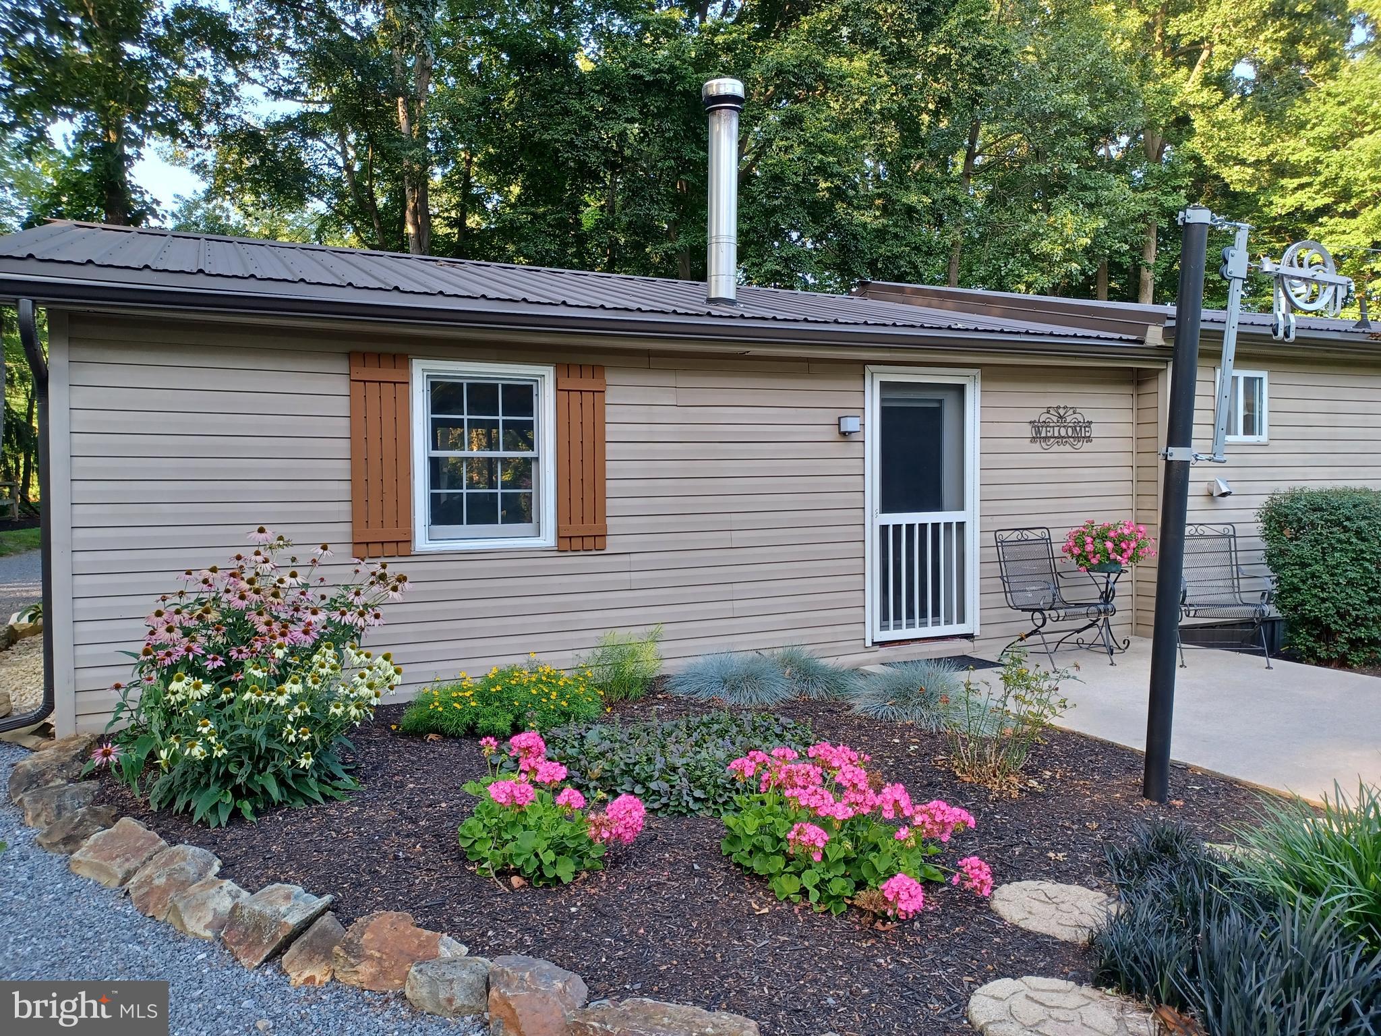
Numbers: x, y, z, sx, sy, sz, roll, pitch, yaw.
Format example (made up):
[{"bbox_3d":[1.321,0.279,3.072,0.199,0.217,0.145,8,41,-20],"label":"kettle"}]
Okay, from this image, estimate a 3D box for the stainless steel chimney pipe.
[{"bbox_3d":[0.229,-2.255,6.940,0.290,1.530,0.290,0,2,0],"label":"stainless steel chimney pipe"}]

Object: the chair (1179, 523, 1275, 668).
[{"bbox_3d":[3.571,0.518,6.850,0.610,0.910,0.650,0,2,11],"label":"chair"}]

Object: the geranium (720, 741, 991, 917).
[{"bbox_3d":[0.495,0.924,3.110,0.780,0.380,0.620,0,2,0],"label":"geranium"}]

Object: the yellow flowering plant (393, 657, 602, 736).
[{"bbox_3d":[-0.985,0.905,5.210,1.020,0.300,0.640,-1,2,-26],"label":"yellow flowering plant"}]

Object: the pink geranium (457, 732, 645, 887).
[{"bbox_3d":[-0.445,0.920,3.280,0.570,0.390,0.500,0,2,0],"label":"pink geranium"}]

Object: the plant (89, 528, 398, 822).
[{"bbox_3d":[-1.810,0.573,4.120,1.170,1.040,0.950,-1,2,-26],"label":"plant"}]

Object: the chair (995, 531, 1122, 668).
[{"bbox_3d":[2.477,0.527,6.780,0.600,0.910,0.650,-1,2,-26],"label":"chair"}]

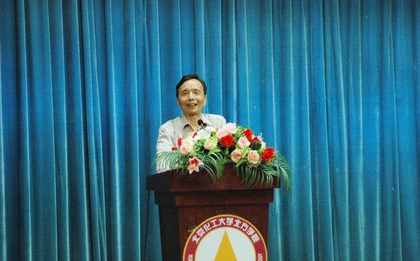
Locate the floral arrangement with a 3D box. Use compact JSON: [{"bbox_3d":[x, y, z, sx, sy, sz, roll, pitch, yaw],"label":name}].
[{"bbox_3d":[0.075,0.139,12.100,0.690,0.350,0.360,-1,0,-16],"label":"floral arrangement"}]

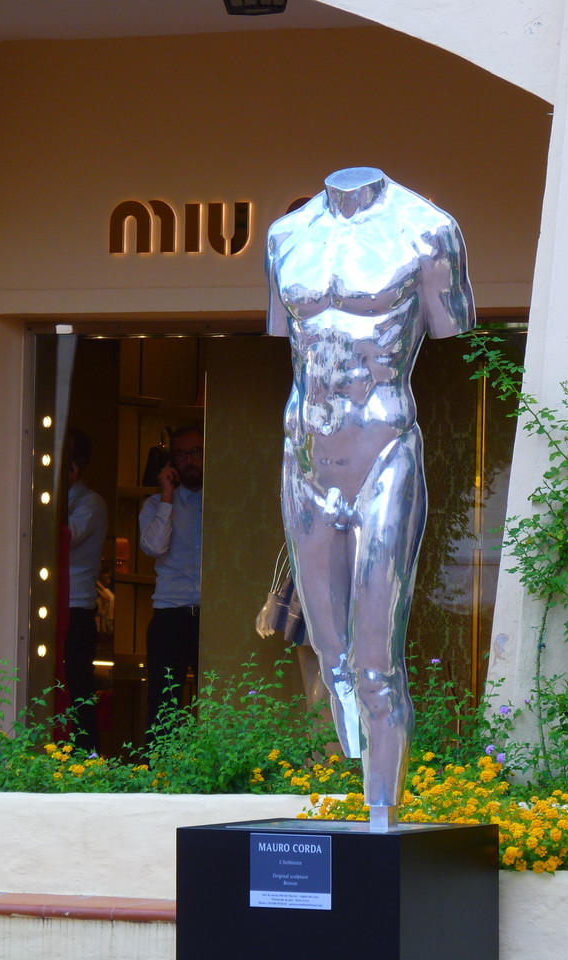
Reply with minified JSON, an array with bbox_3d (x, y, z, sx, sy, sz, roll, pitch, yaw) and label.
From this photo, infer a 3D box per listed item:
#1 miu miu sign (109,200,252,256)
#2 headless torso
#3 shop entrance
[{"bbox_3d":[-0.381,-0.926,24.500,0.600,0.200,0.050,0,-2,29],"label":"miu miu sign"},{"bbox_3d":[0.258,0.054,19.600,0.620,1.930,0.460,1,-2,24],"label":"headless torso"},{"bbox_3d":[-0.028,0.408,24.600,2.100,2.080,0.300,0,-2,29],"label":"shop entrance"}]

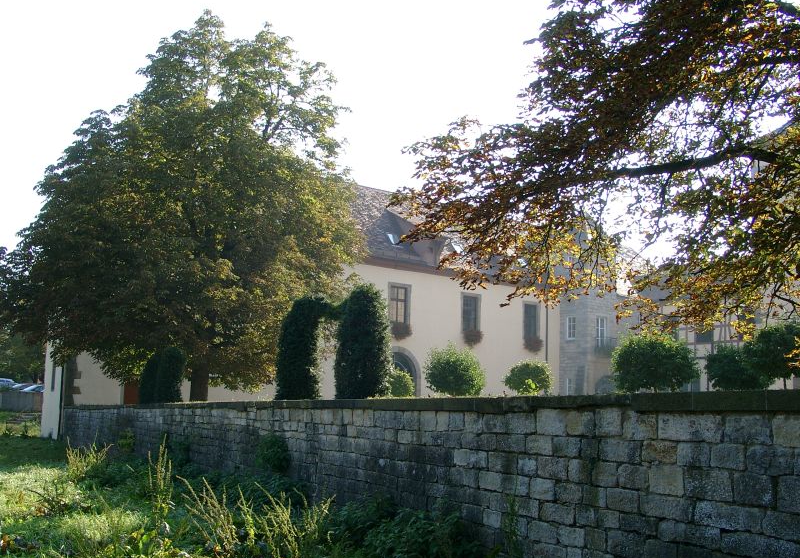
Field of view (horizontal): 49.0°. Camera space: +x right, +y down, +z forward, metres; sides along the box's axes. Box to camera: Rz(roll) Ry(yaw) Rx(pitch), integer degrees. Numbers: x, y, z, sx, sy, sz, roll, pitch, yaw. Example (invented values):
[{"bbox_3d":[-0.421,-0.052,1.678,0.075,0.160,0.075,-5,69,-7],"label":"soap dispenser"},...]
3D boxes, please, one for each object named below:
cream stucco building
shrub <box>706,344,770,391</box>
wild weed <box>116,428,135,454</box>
[{"bbox_3d":[-4.307,1.342,44.662,26.733,12.800,8.500,7,-10,-36],"label":"cream stucco building"},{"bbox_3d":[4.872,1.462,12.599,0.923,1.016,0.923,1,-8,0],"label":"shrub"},{"bbox_3d":[-6.877,4.046,22.000,0.451,0.651,0.426,1,-8,0],"label":"wild weed"}]

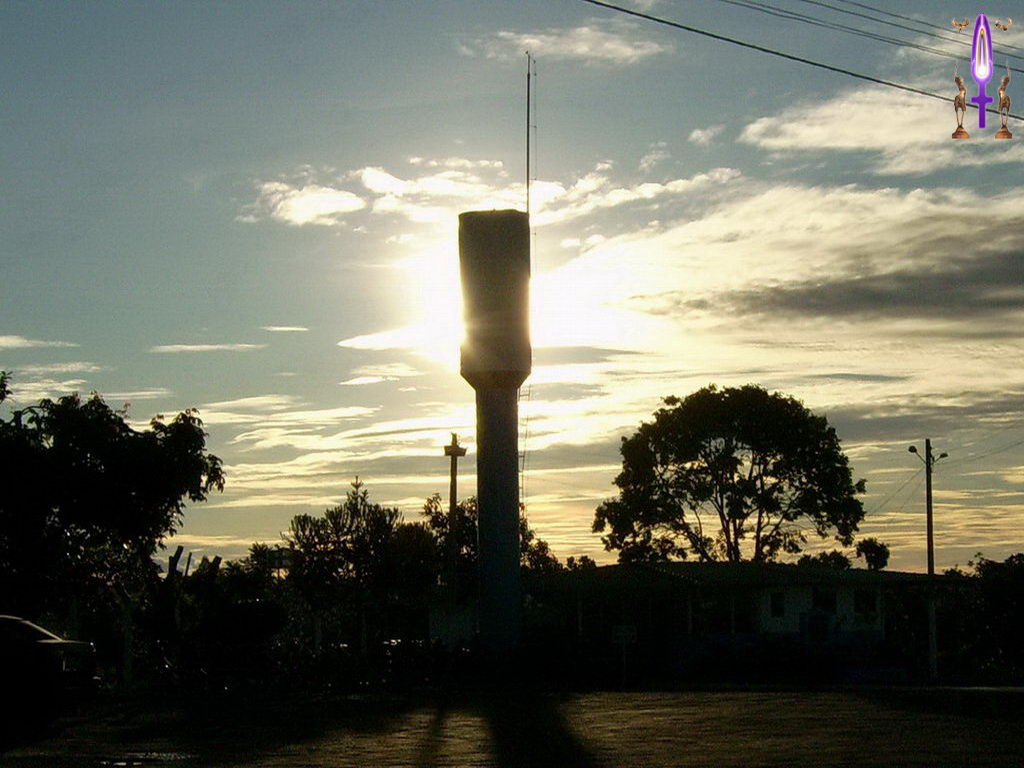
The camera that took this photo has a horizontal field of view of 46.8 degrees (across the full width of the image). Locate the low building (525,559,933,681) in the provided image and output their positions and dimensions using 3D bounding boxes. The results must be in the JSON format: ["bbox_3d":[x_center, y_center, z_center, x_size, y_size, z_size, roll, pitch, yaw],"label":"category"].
[{"bbox_3d":[7.225,8.031,42.233,13.230,3.430,8.500,0,-10,0],"label":"low building"}]

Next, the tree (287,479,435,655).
[{"bbox_3d":[-5.315,6.499,41.518,5.190,6.380,4.800,0,-10,0],"label":"tree"}]

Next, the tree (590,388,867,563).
[{"bbox_3d":[10.307,6.320,57.798,13.010,12.390,12.000,0,-10,0],"label":"tree"}]

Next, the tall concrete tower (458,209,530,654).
[{"bbox_3d":[-0.497,1.520,39.379,2.390,15.320,2.390,0,-10,0],"label":"tall concrete tower"}]

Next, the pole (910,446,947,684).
[{"bbox_3d":[10.469,4.362,29.686,0.970,6.040,0.400,0,-10,0],"label":"pole"}]

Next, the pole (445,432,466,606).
[{"bbox_3d":[-2.073,5.785,42.662,0.800,8.150,0.600,0,-10,0],"label":"pole"}]

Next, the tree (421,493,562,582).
[{"bbox_3d":[-0.888,8.092,51.386,6.000,6.760,5.800,0,-10,0],"label":"tree"}]

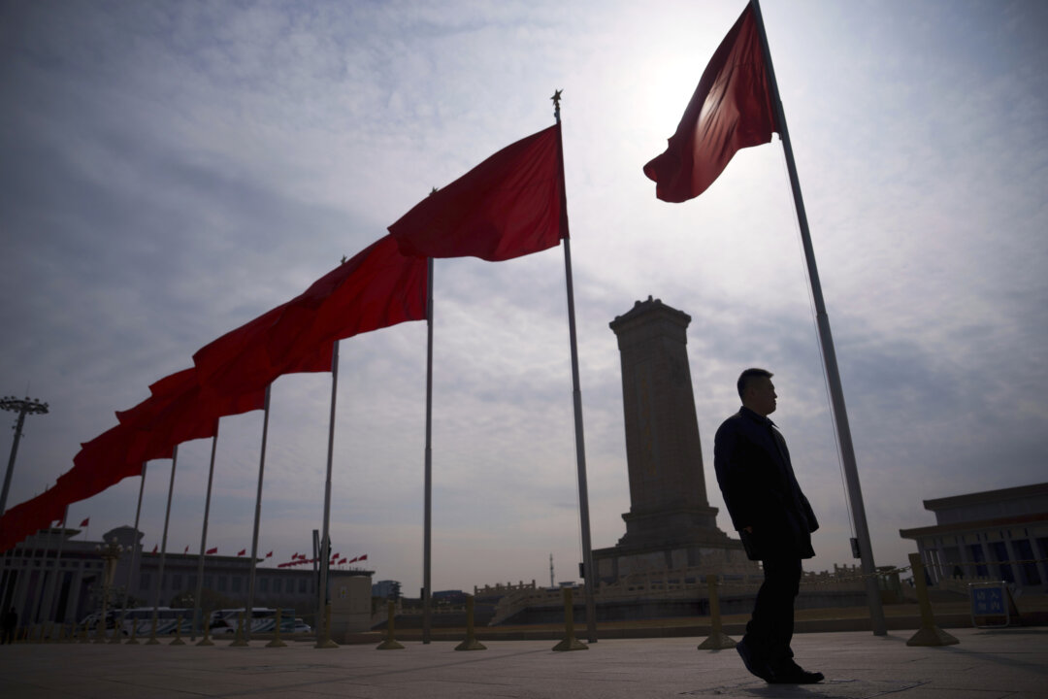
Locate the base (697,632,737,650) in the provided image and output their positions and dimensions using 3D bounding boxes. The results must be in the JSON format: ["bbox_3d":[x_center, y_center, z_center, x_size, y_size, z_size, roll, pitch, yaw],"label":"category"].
[{"bbox_3d":[2.041,3.044,7.292,0.310,0.170,0.310,17,-29,-40],"label":"base"}]

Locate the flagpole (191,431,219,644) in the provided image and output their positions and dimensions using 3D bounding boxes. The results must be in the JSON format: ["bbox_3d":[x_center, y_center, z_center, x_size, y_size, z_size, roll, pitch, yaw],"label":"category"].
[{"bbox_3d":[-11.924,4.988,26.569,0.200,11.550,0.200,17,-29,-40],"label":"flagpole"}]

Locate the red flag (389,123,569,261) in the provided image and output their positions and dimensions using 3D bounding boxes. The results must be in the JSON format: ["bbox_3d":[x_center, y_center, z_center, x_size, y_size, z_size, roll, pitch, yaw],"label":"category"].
[{"bbox_3d":[-0.959,-3.382,14.576,3.657,3.600,0.900,1,-22,-7],"label":"red flag"}]

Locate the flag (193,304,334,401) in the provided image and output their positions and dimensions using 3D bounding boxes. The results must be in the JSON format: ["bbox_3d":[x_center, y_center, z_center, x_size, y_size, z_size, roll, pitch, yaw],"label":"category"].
[{"bbox_3d":[-7.653,-0.258,20.825,4.163,4.405,0.900,1,-22,-7],"label":"flag"}]

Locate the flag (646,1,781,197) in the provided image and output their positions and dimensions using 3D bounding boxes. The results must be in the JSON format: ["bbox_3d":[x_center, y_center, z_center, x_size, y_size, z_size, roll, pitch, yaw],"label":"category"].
[{"bbox_3d":[2.876,-4.205,11.215,2.473,4.566,1.100,2,-22,-9],"label":"flag"}]

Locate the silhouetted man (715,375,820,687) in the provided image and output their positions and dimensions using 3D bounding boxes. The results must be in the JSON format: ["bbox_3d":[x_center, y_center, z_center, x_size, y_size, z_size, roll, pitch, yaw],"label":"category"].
[{"bbox_3d":[1.388,0.950,4.029,0.520,1.770,0.550,-11,-23,20],"label":"silhouetted man"}]

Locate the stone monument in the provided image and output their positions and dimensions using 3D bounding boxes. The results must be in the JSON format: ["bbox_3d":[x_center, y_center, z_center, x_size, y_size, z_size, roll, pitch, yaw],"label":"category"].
[{"bbox_3d":[15.803,10.022,81.275,12.500,35.400,12.500,17,-29,-40],"label":"stone monument"}]

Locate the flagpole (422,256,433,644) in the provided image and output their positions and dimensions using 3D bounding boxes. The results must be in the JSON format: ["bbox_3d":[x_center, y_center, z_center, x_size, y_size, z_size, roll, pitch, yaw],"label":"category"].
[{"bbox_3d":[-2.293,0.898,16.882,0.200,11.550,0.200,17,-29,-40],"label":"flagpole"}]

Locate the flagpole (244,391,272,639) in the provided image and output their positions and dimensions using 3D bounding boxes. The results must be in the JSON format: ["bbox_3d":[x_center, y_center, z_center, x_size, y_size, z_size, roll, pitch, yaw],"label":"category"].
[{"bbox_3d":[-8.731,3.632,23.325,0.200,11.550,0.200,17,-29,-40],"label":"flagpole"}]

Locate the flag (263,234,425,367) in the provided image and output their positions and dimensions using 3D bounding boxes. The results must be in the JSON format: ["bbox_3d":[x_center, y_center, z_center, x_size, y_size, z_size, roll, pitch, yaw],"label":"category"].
[{"bbox_3d":[-4.320,-1.580,17.598,3.933,4.519,0.900,1,-22,-7],"label":"flag"}]

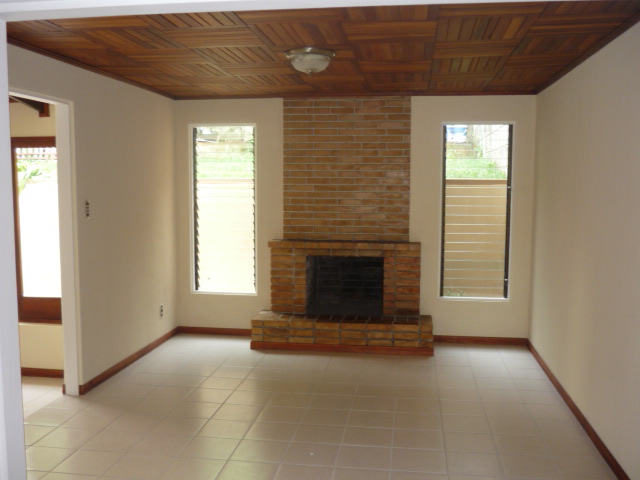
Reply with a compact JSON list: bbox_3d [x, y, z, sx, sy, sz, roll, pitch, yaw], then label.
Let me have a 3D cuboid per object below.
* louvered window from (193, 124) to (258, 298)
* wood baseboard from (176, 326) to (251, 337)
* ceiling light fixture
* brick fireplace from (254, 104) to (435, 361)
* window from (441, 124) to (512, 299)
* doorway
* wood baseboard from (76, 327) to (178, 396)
[{"bbox_3d":[-0.980,-0.296,6.255,0.680,1.730,0.100,1,5,7],"label":"louvered window"},{"bbox_3d":[-1.046,0.963,6.342,0.887,0.078,0.018,1,5,7],"label":"wood baseboard"},{"bbox_3d":[-0.064,-1.194,4.106,0.325,0.147,0.325,1,5,7],"label":"ceiling light fixture"},{"bbox_3d":[0.230,-0.167,5.854,1.735,2.430,0.455,1,5,7],"label":"brick fireplace"},{"bbox_3d":[1.520,-0.267,5.939,0.660,1.710,0.100,1,5,7],"label":"window"},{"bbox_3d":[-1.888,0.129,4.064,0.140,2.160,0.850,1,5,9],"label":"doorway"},{"bbox_3d":[-1.617,1.041,5.490,0.018,0.078,1.860,1,5,9],"label":"wood baseboard"}]

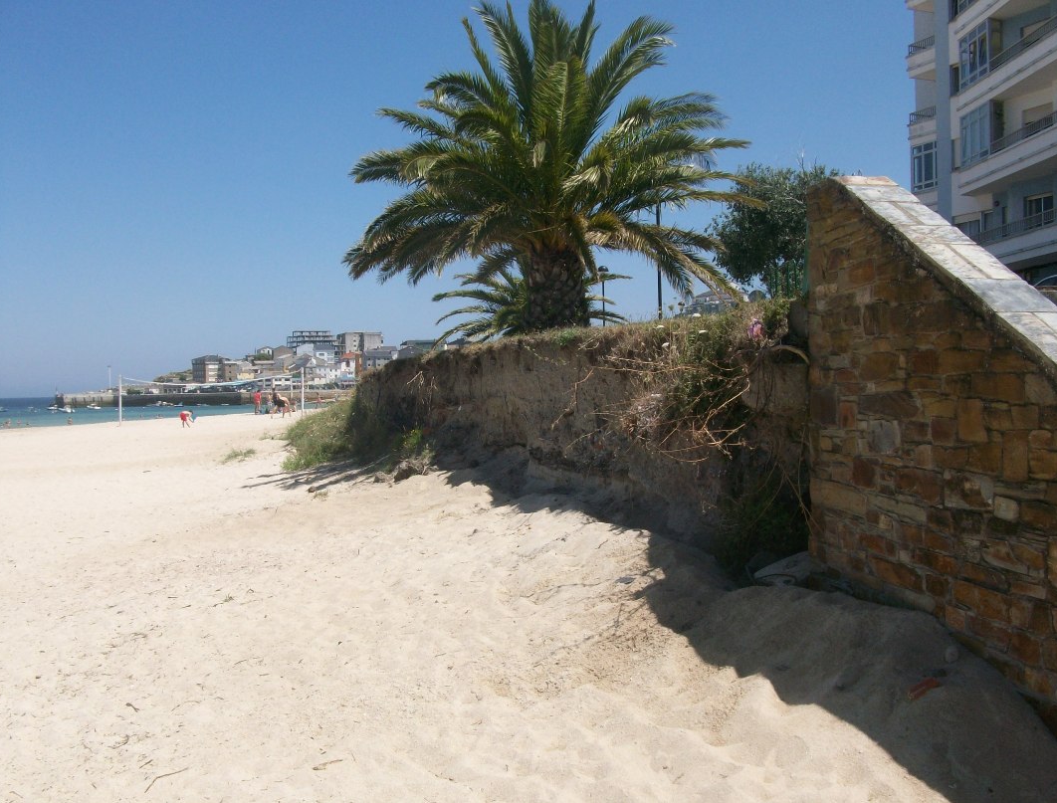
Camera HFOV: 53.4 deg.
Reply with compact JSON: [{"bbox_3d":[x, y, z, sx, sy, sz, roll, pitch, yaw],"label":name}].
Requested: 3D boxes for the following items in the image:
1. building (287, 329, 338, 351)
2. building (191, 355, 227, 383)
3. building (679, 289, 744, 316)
[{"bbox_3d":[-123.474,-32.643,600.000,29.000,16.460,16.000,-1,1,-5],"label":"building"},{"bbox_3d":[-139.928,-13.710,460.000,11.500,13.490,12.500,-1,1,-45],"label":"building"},{"bbox_3d":[47.133,-24.525,270.000,16.500,8.690,12.000,0,1,21],"label":"building"}]

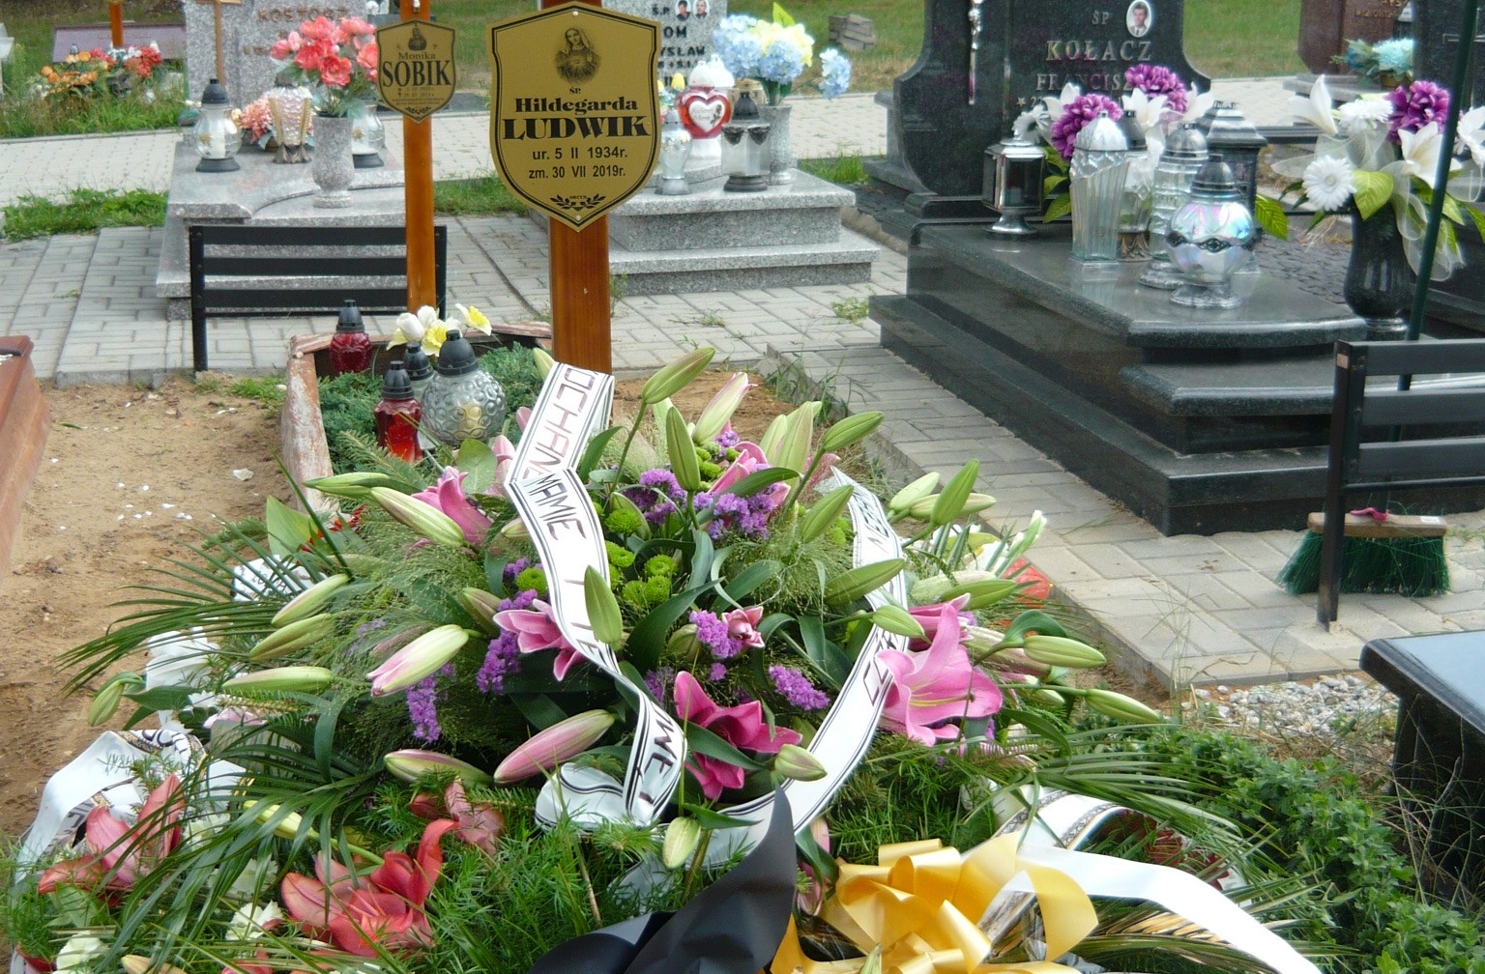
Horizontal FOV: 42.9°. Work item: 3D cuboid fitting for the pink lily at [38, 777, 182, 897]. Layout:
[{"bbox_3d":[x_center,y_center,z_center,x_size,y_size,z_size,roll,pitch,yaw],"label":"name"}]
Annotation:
[{"bbox_3d":[-0.638,0.353,1.900,0.135,0.100,0.110,-3,16,-11],"label":"pink lily"}]

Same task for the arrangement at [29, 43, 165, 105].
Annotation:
[{"bbox_3d":[-4.140,-2.653,12.100,0.870,0.350,0.550,-4,16,-15],"label":"arrangement"}]

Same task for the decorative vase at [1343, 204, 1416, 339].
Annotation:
[{"bbox_3d":[1.491,-0.502,4.420,0.158,0.320,0.158,-4,16,-13],"label":"decorative vase"}]

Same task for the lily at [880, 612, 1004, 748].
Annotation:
[{"bbox_3d":[0.198,0.192,1.880,0.115,0.120,0.095,-11,-3,-31],"label":"lily"}]

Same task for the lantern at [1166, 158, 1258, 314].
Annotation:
[{"bbox_3d":[1.106,-0.599,4.440,0.212,0.348,0.212,-4,16,-15],"label":"lantern"}]

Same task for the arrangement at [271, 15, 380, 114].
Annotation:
[{"bbox_3d":[-1.375,-1.401,6.250,0.385,0.340,0.330,-4,18,-14],"label":"arrangement"}]

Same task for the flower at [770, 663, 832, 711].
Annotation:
[{"bbox_3d":[0.059,0.203,1.930,0.062,0.043,0.045,-3,16,-11],"label":"flower"}]

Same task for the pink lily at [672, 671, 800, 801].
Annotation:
[{"bbox_3d":[-0.007,0.247,1.880,0.125,0.115,0.095,0,15,0],"label":"pink lily"}]

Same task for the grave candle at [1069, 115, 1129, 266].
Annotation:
[{"bbox_3d":[0.924,-0.768,4.870,0.150,0.375,0.150,-4,16,-13],"label":"grave candle"}]

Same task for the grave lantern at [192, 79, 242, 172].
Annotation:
[{"bbox_3d":[-1.945,-1.336,6.980,0.175,0.340,0.175,-4,16,-15],"label":"grave lantern"}]

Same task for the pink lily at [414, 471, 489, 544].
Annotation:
[{"bbox_3d":[-0.321,0.021,2.080,0.075,0.080,0.080,17,-9,44],"label":"pink lily"}]

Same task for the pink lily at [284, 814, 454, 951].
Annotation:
[{"bbox_3d":[-0.314,0.333,1.580,0.140,0.085,0.110,2,37,-2],"label":"pink lily"}]

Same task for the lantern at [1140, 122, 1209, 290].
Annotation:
[{"bbox_3d":[1.074,-0.700,4.680,0.152,0.365,0.152,-4,18,-14],"label":"lantern"}]

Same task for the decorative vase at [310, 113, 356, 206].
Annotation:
[{"bbox_3d":[-1.428,-1.144,6.600,0.148,0.310,0.148,-4,16,-15],"label":"decorative vase"}]

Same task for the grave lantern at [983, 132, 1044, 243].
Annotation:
[{"bbox_3d":[0.769,-0.848,5.320,0.165,0.295,0.155,-4,16,-15],"label":"grave lantern"}]

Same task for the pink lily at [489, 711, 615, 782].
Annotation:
[{"bbox_3d":[-0.169,0.231,1.680,0.122,0.036,0.036,-29,64,-24],"label":"pink lily"}]

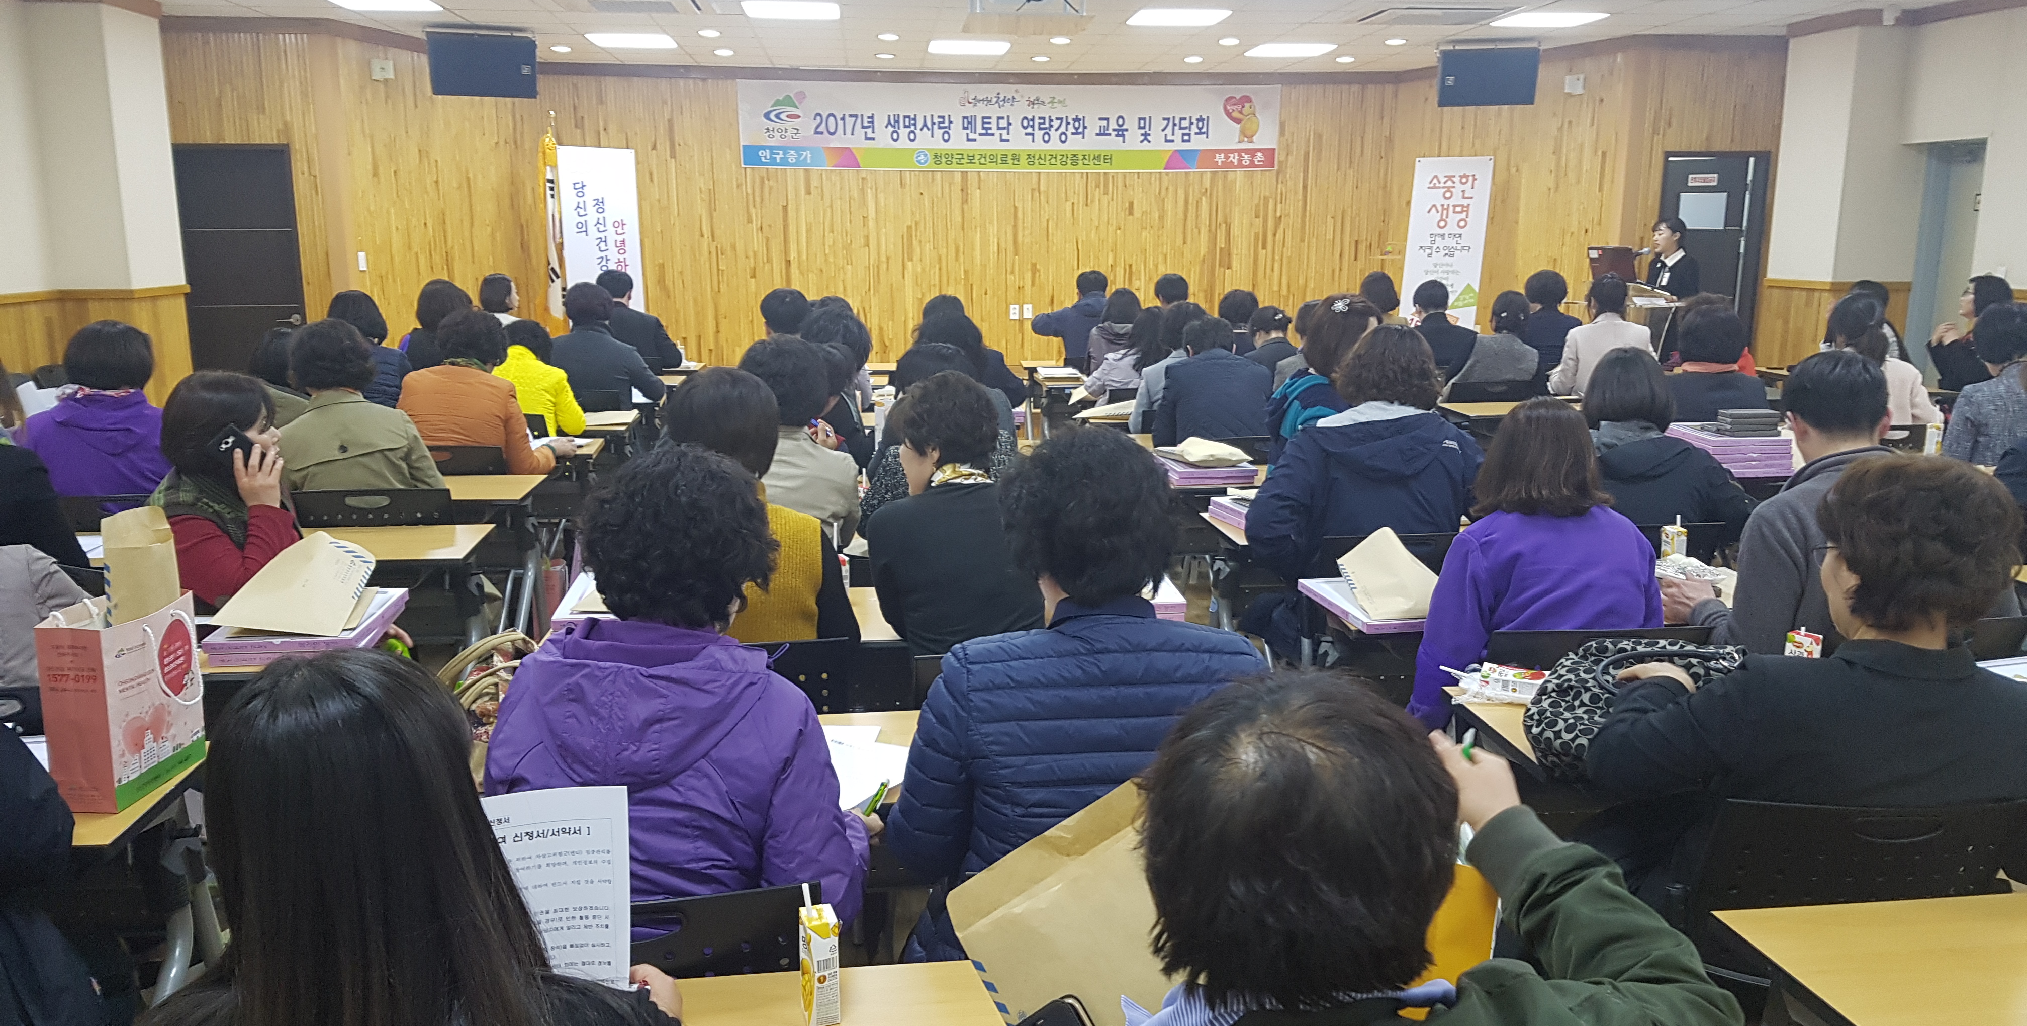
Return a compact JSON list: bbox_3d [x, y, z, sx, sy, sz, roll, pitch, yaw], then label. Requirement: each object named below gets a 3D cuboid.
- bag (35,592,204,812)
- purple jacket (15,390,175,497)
[{"bbox_3d":[-1.382,0.287,2.365,0.100,0.283,0.232,0,10,3],"label":"bag"},{"bbox_3d":[-2.831,-0.089,4.779,0.480,0.600,0.340,-1,10,-5],"label":"purple jacket"}]

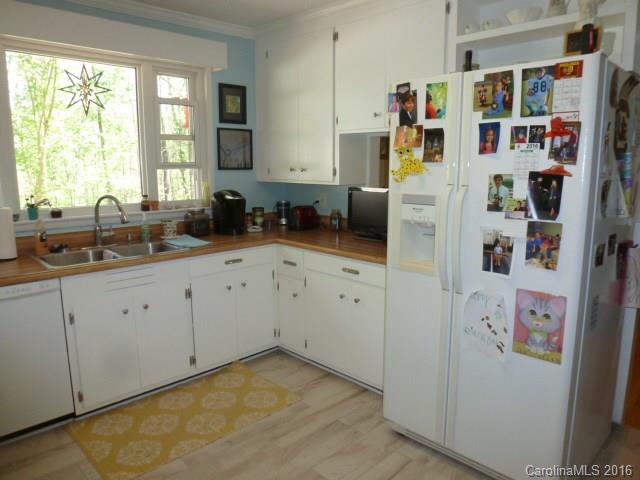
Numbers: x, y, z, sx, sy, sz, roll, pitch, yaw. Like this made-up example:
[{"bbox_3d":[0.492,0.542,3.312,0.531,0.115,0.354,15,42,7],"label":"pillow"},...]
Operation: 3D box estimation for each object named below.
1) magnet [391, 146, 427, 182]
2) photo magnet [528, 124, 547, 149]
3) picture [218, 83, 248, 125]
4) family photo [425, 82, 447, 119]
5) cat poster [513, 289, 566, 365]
[{"bbox_3d":[0.430,-0.356,2.118,0.020,0.170,0.195,-9,13,-44],"label":"magnet"},{"bbox_3d":[0.826,-0.389,1.686,0.059,0.087,0.006,9,13,44],"label":"photo magnet"},{"bbox_3d":[-0.726,-1.136,3.705,0.272,0.325,0.020,-9,13,-44],"label":"picture"},{"bbox_3d":[0.494,-0.592,1.890,0.010,0.147,0.104,-9,13,-43],"label":"family photo"},{"bbox_3d":[0.880,0.347,1.779,0.010,0.275,0.207,-9,13,-44],"label":"cat poster"}]

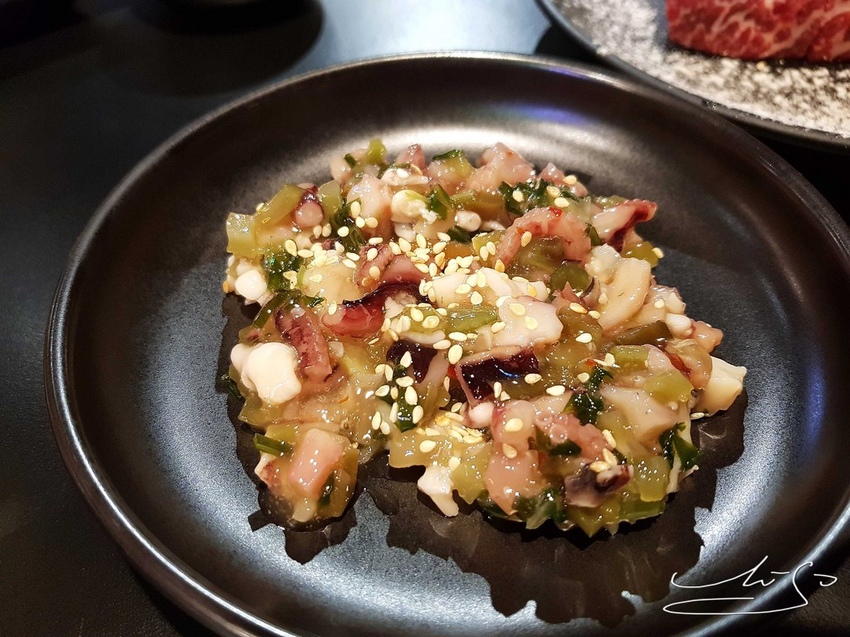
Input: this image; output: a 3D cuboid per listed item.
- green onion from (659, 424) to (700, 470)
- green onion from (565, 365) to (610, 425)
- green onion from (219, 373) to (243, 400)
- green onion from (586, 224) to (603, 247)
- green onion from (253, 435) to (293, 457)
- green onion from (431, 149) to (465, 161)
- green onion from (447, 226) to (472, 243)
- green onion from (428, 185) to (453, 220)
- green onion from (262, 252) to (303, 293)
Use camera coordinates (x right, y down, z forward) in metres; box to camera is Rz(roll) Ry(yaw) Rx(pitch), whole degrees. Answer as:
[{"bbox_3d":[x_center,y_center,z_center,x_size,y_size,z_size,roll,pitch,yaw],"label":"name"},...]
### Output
[{"bbox_3d":[0.051,0.026,0.128,0.005,0.004,0.006,-13,50,-11],"label":"green onion"},{"bbox_3d":[0.032,0.015,0.126,0.007,0.004,0.010,14,50,11],"label":"green onion"},{"bbox_3d":[-0.044,0.015,0.144,0.002,0.003,0.006,-34,58,-27],"label":"green onion"},{"bbox_3d":[0.044,-0.021,0.165,0.002,0.003,0.005,-9,50,-9],"label":"green onion"},{"bbox_3d":[-0.030,0.025,0.127,0.007,0.003,0.003,9,50,7],"label":"green onion"},{"bbox_3d":[0.007,-0.048,0.186,0.009,0.002,0.003,-14,51,-12],"label":"green onion"},{"bbox_3d":[0.009,-0.021,0.163,0.006,0.002,0.003,23,53,18],"label":"green onion"},{"bbox_3d":[0.004,-0.031,0.170,0.005,0.004,0.008,-13,51,-12],"label":"green onion"},{"bbox_3d":[-0.033,-0.011,0.150,0.009,0.004,0.008,7,49,5],"label":"green onion"}]

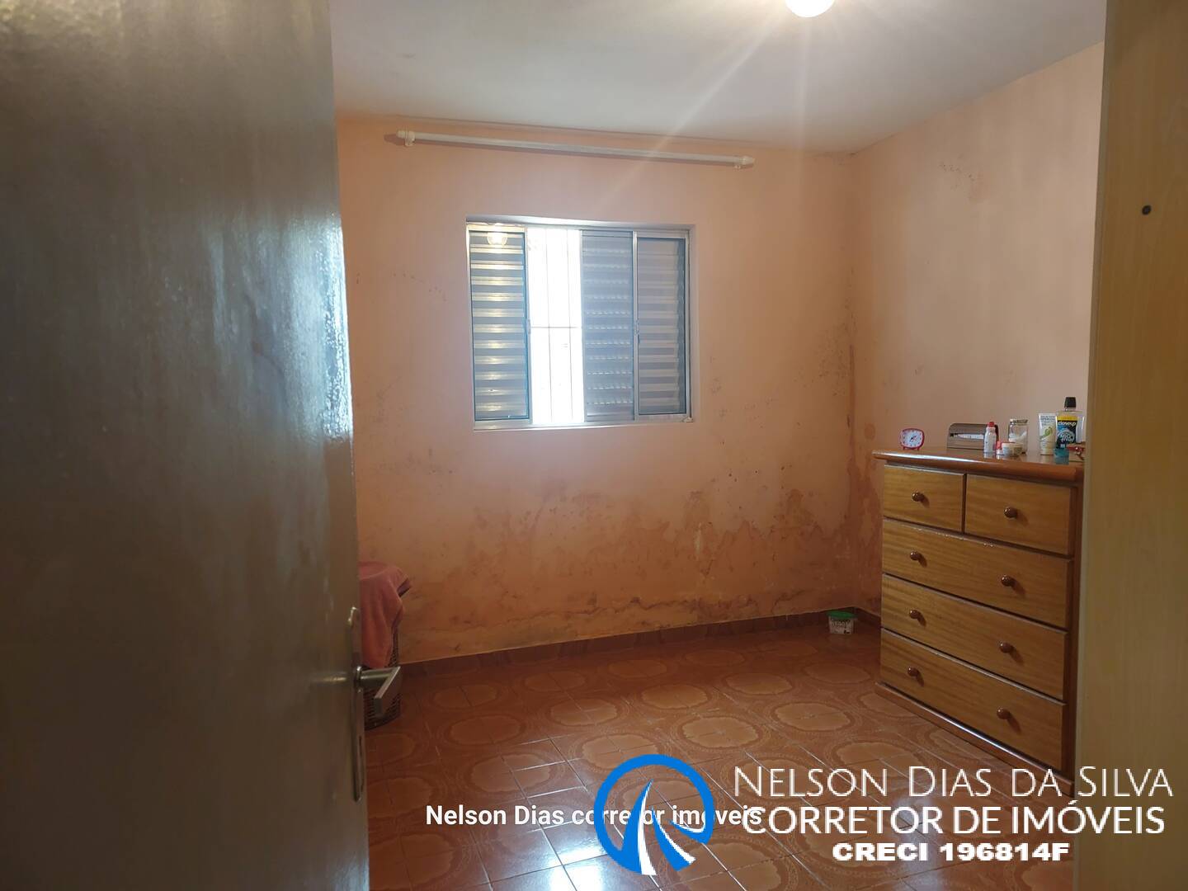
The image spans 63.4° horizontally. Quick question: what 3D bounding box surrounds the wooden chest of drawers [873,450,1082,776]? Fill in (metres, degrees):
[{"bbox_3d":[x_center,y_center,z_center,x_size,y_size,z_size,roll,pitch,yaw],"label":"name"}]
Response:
[{"bbox_3d":[1.570,0.562,3.629,0.470,1.038,1.059,-3,5,-20],"label":"wooden chest of drawers"}]

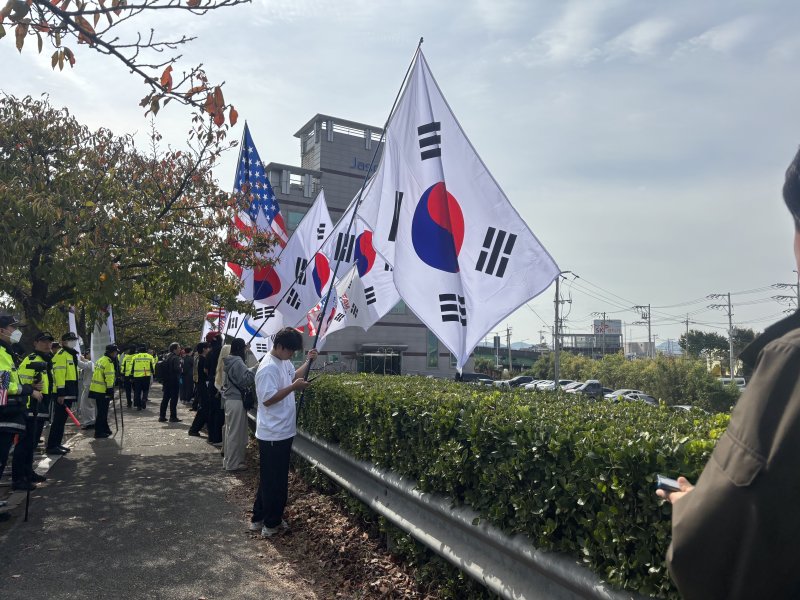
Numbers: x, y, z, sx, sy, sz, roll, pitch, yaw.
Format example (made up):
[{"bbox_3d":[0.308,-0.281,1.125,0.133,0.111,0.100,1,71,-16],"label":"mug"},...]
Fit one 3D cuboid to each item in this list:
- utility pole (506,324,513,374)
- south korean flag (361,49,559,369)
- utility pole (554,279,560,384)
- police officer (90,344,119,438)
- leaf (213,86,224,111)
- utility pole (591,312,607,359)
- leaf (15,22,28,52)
[{"bbox_3d":[16.136,7.804,89.657,0.300,8.000,0.300,1,-5,0],"label":"utility pole"},{"bbox_3d":[0.480,-0.690,4.850,1.500,2.450,0.550,2,-5,-18],"label":"south korean flag"},{"bbox_3d":[13.078,2.992,49.546,0.320,10.600,0.320,1,-5,0],"label":"utility pole"},{"bbox_3d":[-5.360,1.651,10.900,0.480,1.670,0.400,-4,-6,40],"label":"police officer"},{"bbox_3d":[-0.740,-0.822,2.450,0.048,0.098,0.030,2,-6,-17],"label":"leaf"},{"bbox_3d":[34.263,8.050,103.355,2.590,11.880,0.600,2,-5,-6],"label":"utility pole"},{"bbox_3d":[-1.260,-0.874,2.000,0.047,0.100,0.030,3,-6,-31],"label":"leaf"}]

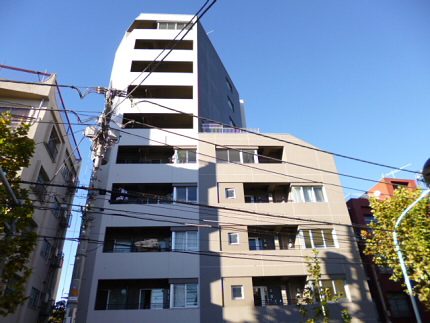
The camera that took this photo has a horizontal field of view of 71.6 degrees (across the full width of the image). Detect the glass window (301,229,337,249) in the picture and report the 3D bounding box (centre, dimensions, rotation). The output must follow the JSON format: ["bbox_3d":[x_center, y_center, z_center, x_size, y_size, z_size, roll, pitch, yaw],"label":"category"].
[{"bbox_3d":[6.082,4.526,17.461,2.088,1.101,0.120,0,-32,-4],"label":"glass window"}]

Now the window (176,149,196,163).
[{"bbox_3d":[-1.902,-0.342,19.993,1.415,1.084,0.120,0,-32,-4],"label":"window"}]

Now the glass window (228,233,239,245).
[{"bbox_3d":[1.108,4.470,17.187,0.607,0.660,0.120,0,-32,-4],"label":"glass window"}]

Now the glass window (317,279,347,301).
[{"bbox_3d":[6.191,6.908,15.987,1.859,1.072,0.120,0,-32,-4],"label":"glass window"}]

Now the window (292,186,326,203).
[{"bbox_3d":[6.031,2.090,18.972,2.012,1.120,0.120,0,-32,-4],"label":"window"}]

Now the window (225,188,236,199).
[{"bbox_3d":[1.010,2.019,18.706,0.630,0.726,0.120,0,-32,-4],"label":"window"}]

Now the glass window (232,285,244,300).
[{"bbox_3d":[1.199,6.880,15.694,0.634,0.695,0.120,0,-32,-4],"label":"glass window"}]

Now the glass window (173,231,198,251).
[{"bbox_3d":[-1.655,4.525,16.982,1.453,1.110,0.120,0,-32,-4],"label":"glass window"}]

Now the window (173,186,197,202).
[{"bbox_3d":[-1.788,2.078,18.495,1.465,1.139,0.120,0,-32,-4],"label":"window"}]

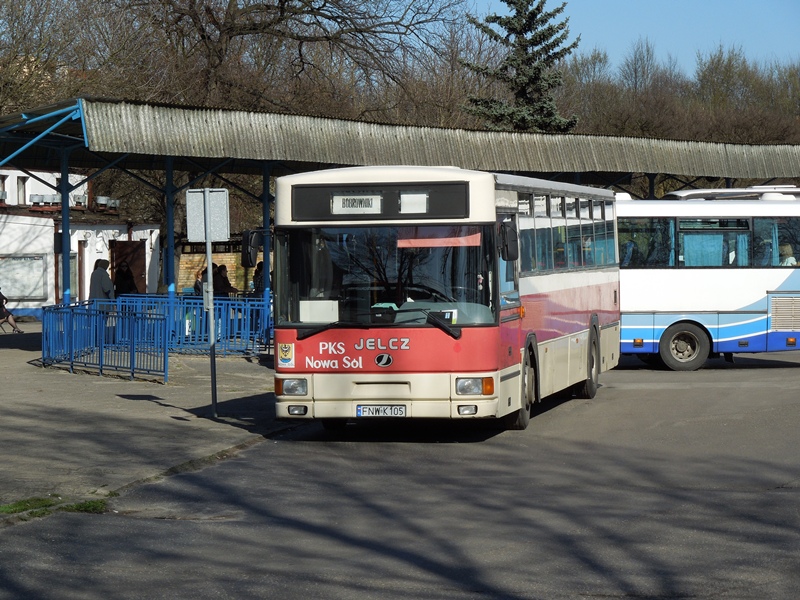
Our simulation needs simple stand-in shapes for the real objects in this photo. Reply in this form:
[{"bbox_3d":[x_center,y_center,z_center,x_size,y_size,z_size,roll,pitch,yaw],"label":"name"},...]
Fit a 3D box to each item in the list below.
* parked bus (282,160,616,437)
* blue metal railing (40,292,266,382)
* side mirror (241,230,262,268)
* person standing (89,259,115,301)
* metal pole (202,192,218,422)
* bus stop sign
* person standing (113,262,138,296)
[{"bbox_3d":[0.944,-0.095,35.194,2.460,3.000,12.100,-1,1,11],"label":"parked bus"},{"bbox_3d":[-4.292,0.584,47.612,4.000,1.040,12.000,-1,1,-5],"label":"blue metal railing"},{"bbox_3d":[-1.607,-0.546,29.616,0.200,0.400,0.150,0,1,20],"label":"side mirror"},{"bbox_3d":[-6.186,0.062,57.001,0.420,1.750,0.540,-2,2,-41],"label":"person standing"},{"bbox_3d":[-2.213,0.038,32.326,0.065,2.700,0.065,-2,1,11],"label":"metal pole"},{"bbox_3d":[-2.261,-0.996,32.354,0.490,0.620,0.050,-2,1,11],"label":"bus stop sign"},{"bbox_3d":[-5.899,0.032,59.000,0.500,1.720,0.380,-1,1,11],"label":"person standing"}]

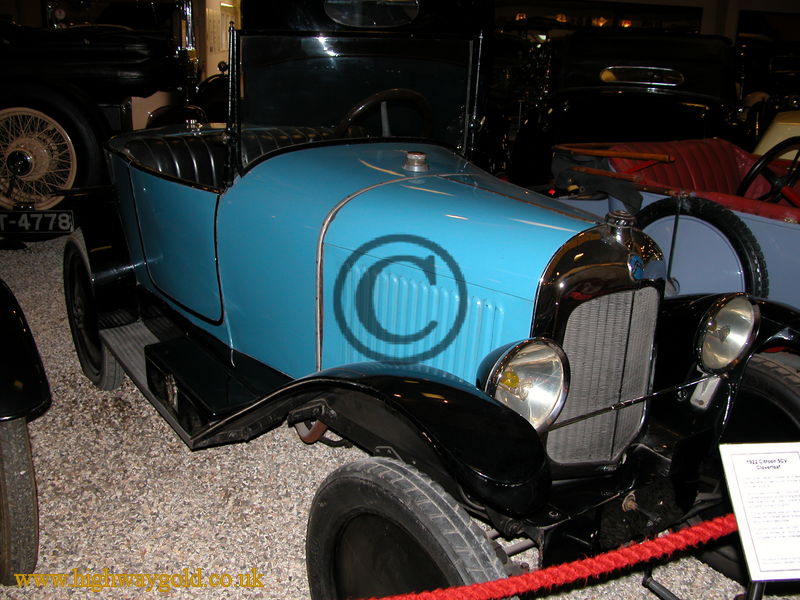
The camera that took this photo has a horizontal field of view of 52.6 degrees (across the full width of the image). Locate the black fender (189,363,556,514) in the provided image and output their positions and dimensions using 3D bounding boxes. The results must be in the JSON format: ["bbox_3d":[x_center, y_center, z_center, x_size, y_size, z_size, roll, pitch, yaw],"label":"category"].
[{"bbox_3d":[-0.130,0.312,1.779,0.255,0.535,1.250,-10,21,-33],"label":"black fender"}]

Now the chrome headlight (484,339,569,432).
[{"bbox_3d":[0.222,0.161,1.589,0.210,0.210,0.130,-10,21,-32],"label":"chrome headlight"}]

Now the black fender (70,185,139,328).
[{"bbox_3d":[-1.210,-0.208,3.275,0.260,0.460,0.860,-10,21,-32],"label":"black fender"}]

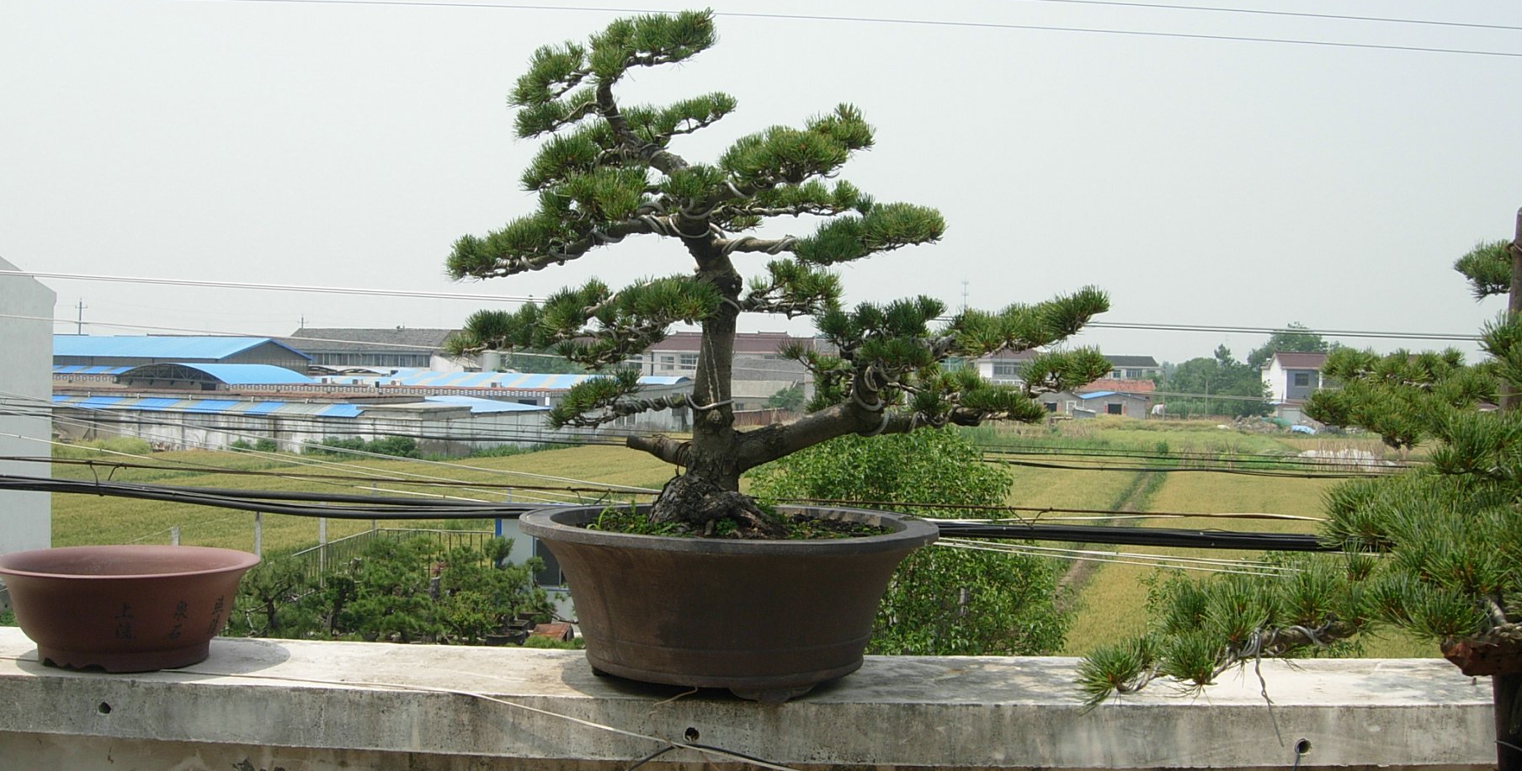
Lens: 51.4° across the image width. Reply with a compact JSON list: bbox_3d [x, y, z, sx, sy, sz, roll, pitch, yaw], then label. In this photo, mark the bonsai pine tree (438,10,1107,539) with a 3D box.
[{"bbox_3d":[0.026,-0.178,2.470,1.030,0.820,0.660,0,0,0],"label":"bonsai pine tree"}]

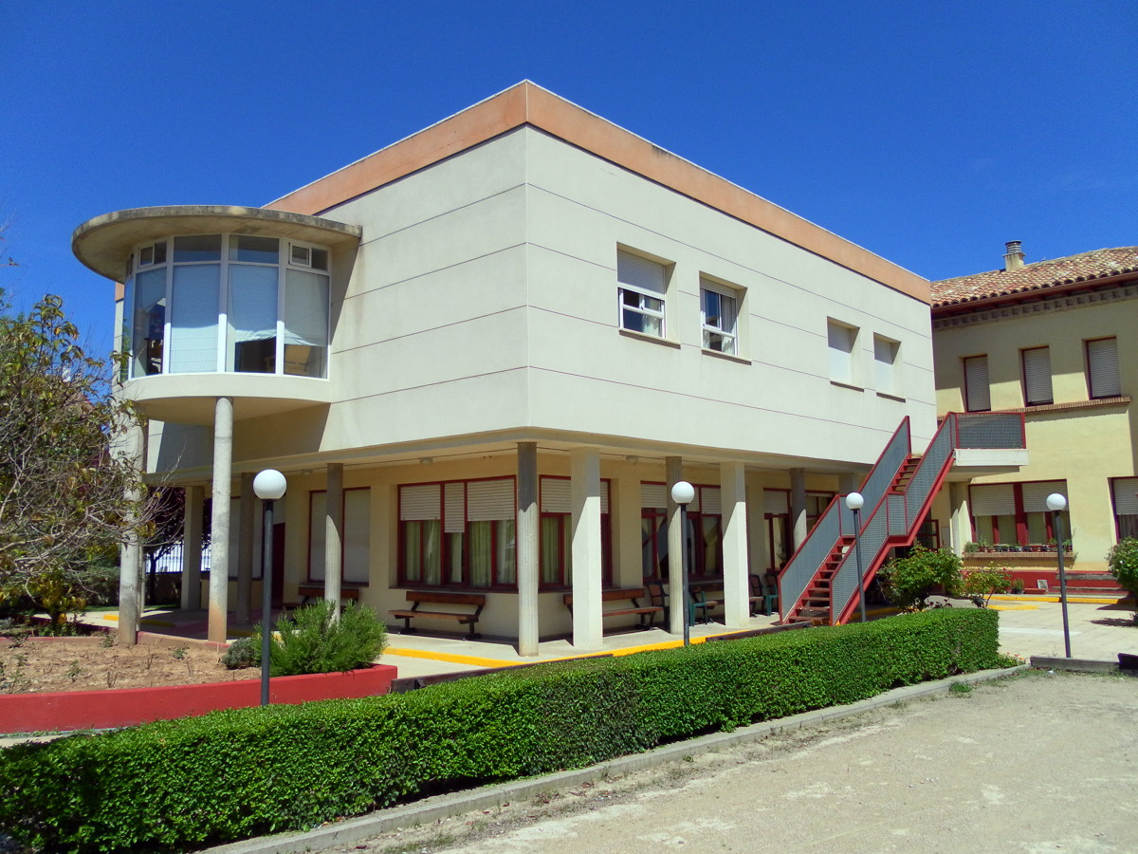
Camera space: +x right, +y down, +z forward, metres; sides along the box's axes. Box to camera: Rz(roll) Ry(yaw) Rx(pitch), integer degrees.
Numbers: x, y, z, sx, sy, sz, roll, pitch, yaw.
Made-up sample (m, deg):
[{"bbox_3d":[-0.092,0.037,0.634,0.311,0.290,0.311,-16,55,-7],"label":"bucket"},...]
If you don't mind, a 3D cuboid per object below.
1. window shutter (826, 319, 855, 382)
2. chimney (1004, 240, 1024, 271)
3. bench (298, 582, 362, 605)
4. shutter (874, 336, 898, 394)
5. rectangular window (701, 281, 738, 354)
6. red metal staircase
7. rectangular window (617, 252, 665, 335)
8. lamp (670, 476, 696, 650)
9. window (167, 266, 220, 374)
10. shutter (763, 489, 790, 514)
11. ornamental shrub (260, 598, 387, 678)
[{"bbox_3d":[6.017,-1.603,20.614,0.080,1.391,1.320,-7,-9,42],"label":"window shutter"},{"bbox_3d":[14.667,-5.617,30.288,0.572,1.039,0.572,-7,-9,42],"label":"chimney"},{"bbox_3d":[-5.144,3.711,18.989,2.180,0.770,0.560,-7,-9,42],"label":"bench"},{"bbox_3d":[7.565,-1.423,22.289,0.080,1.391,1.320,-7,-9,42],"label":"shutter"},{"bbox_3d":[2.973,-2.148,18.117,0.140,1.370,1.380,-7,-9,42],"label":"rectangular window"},{"bbox_3d":[7.384,1.734,19.682,2.364,4.558,7.717,-7,-9,42],"label":"red metal staircase"},{"bbox_3d":[1.167,-2.172,15.365,0.120,1.378,1.515,-7,-9,42],"label":"rectangular window"},{"bbox_3d":[1.321,1.905,10.670,0.270,2.520,0.270,-1,-7,7],"label":"lamp"},{"bbox_3d":[-6.691,-1.930,16.542,0.930,1.990,0.120,-2,-7,8],"label":"window"},{"bbox_3d":[4.745,1.744,21.221,0.080,0.520,1.170,-7,-9,42],"label":"shutter"},{"bbox_3d":[-2.994,2.533,11.200,1.480,0.840,1.300,1,-7,-14],"label":"ornamental shrub"}]

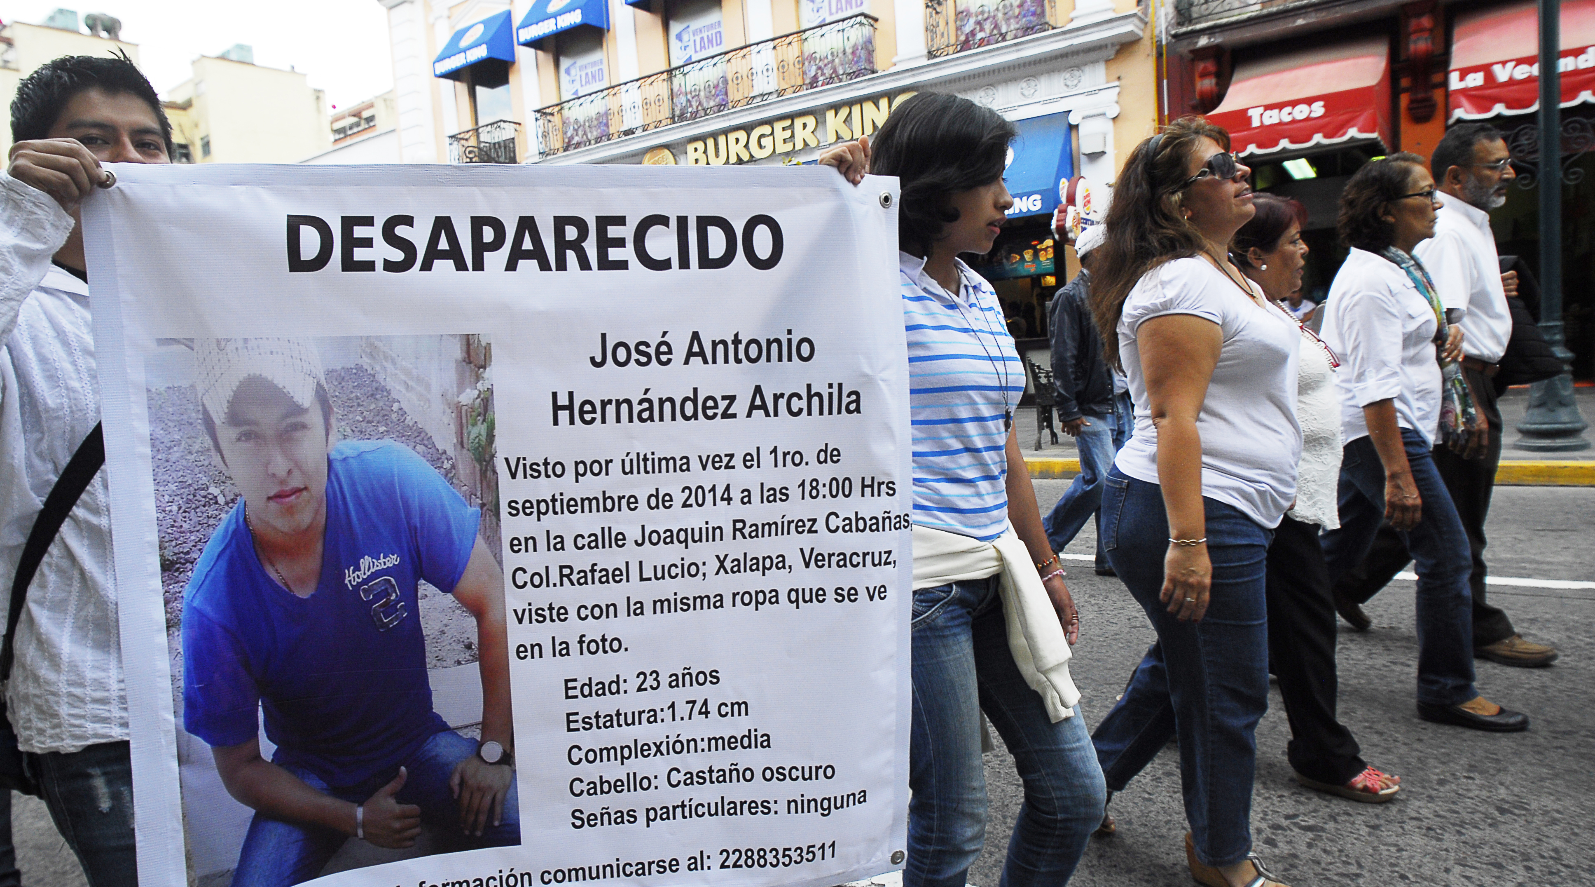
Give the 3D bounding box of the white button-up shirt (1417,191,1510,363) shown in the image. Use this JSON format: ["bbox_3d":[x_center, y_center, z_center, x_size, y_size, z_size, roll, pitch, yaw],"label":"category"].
[{"bbox_3d":[2.185,-0.543,3.084,0.330,0.610,0.490,-1,7,32],"label":"white button-up shirt"}]

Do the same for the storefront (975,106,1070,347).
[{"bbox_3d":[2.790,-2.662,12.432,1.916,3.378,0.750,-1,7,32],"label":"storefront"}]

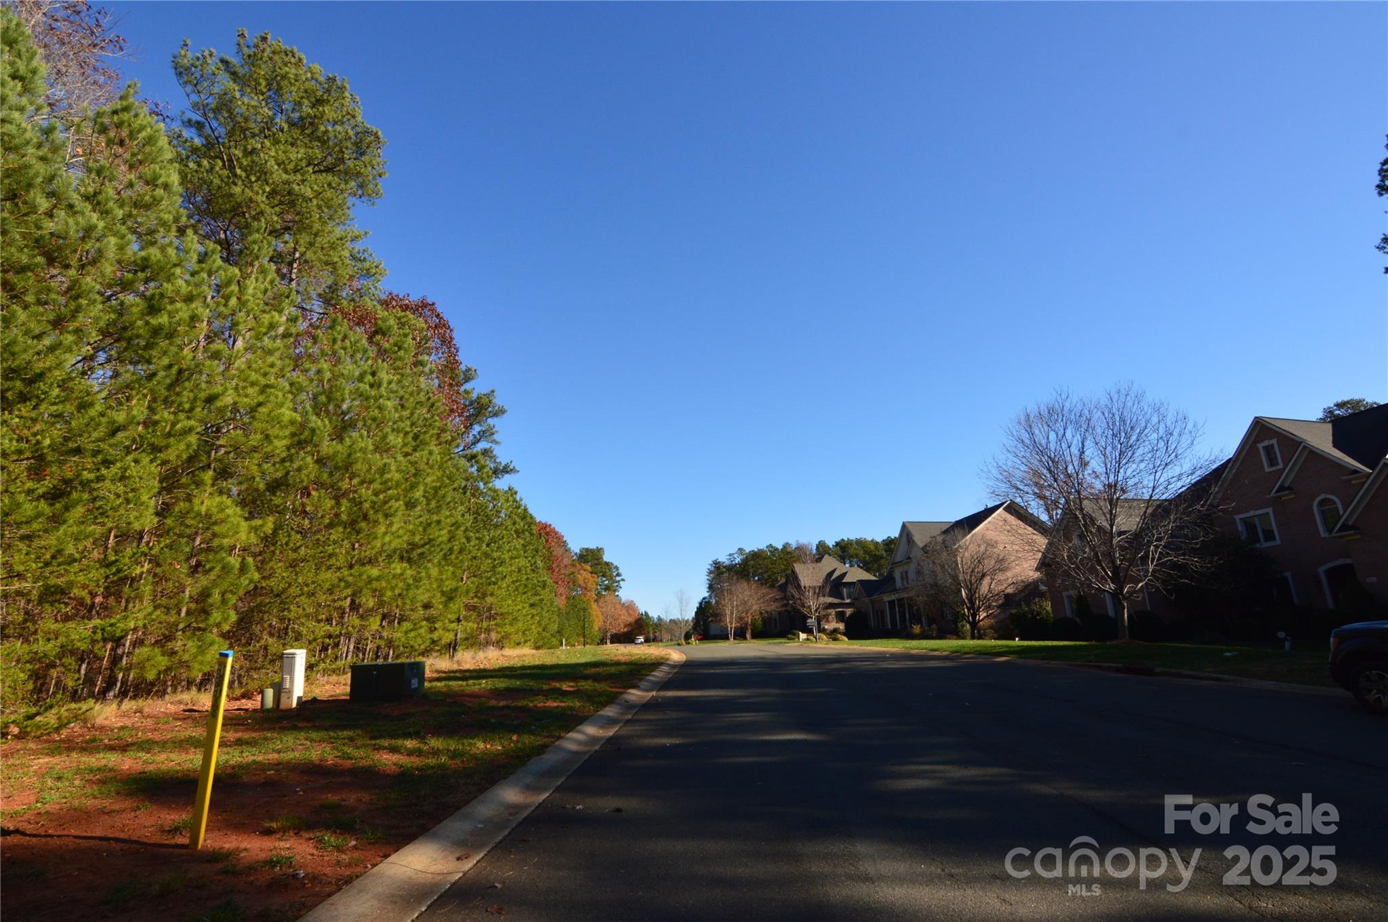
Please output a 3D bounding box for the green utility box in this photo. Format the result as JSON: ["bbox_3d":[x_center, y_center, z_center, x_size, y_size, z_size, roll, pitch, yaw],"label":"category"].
[{"bbox_3d":[-6.730,4.850,13.580,1.170,0.720,0.830,-4,-14,7],"label":"green utility box"}]

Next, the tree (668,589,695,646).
[{"bbox_3d":[-1.290,15.450,61.000,2.700,5.400,2.600,-2,-15,2],"label":"tree"}]

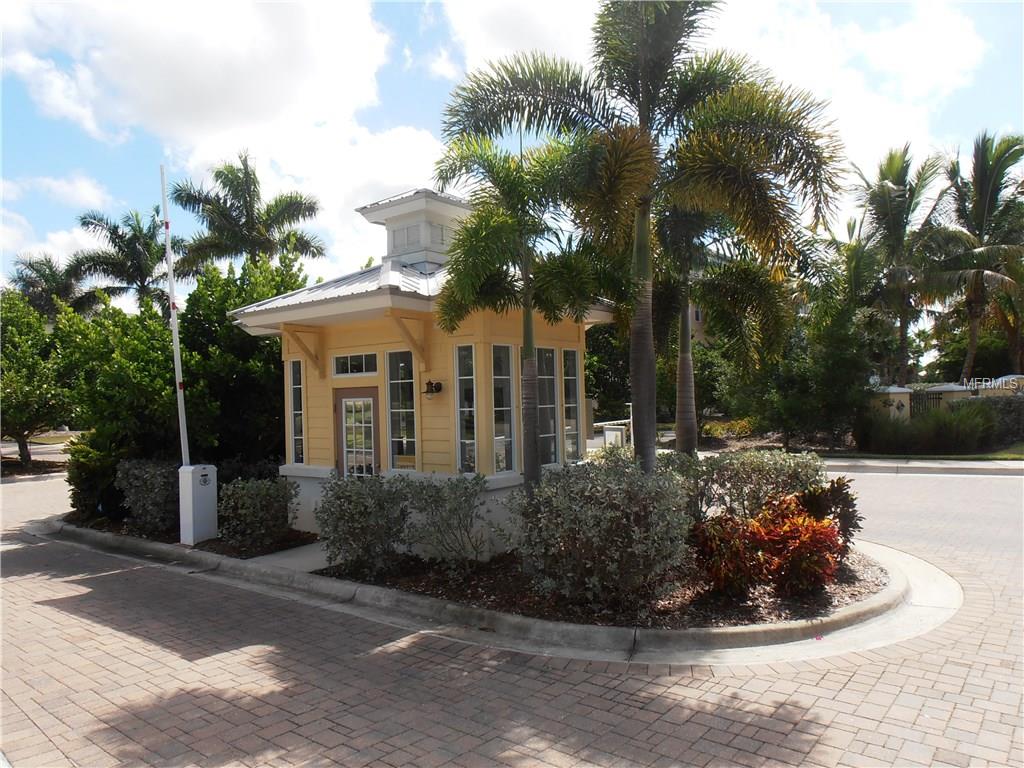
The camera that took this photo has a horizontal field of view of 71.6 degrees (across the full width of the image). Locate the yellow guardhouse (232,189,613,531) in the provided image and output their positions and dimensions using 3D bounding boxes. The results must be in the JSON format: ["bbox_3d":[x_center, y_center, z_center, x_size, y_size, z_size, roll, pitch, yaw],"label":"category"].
[{"bbox_3d":[-1.132,-0.340,9.525,4.700,4.590,3.450,-3,-1,38],"label":"yellow guardhouse"}]

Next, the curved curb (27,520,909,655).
[{"bbox_3d":[-1.673,2.070,9.864,12.500,0.170,4.600,-3,-1,38],"label":"curved curb"}]

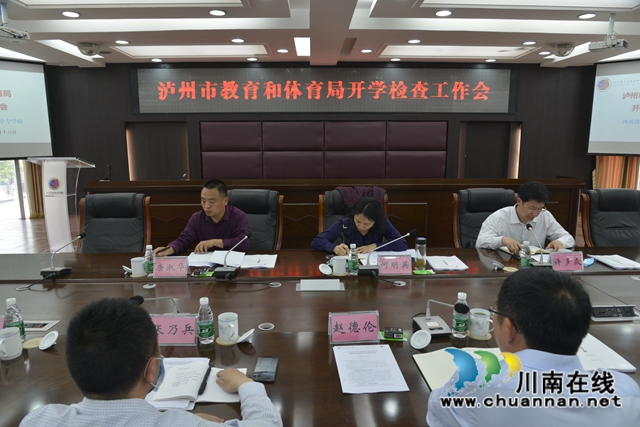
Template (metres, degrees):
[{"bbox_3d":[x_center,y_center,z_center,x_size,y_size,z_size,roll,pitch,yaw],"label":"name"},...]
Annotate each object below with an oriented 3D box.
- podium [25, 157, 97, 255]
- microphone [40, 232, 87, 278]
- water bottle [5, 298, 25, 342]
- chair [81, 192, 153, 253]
[{"bbox_3d":[-3.367,-0.105,5.714,0.623,1.266,0.462,0,10,0],"label":"podium"},{"bbox_3d":[-1.527,0.252,2.603,0.125,0.185,0.389,1,10,4],"label":"microphone"},{"bbox_3d":[-1.190,0.419,1.659,0.060,0.178,0.060,0,10,0],"label":"water bottle"},{"bbox_3d":[-1.701,0.431,3.325,0.630,1.130,0.680,0,9,-2],"label":"chair"}]

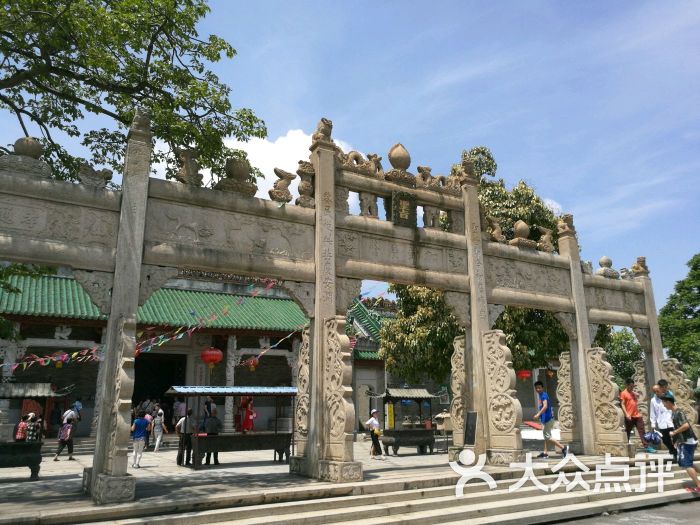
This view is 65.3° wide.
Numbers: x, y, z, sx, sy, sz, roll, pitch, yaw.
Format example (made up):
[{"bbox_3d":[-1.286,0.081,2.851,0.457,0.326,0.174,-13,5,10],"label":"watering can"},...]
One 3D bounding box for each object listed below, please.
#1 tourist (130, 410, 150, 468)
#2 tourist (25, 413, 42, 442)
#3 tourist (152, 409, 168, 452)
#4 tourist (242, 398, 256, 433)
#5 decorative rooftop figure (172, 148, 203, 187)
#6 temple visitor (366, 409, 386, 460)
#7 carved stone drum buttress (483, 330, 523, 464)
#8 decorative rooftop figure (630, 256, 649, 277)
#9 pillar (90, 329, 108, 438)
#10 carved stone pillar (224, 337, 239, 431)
[{"bbox_3d":[-6.082,5.193,16.032,0.480,1.570,0.330,4,-16,-17],"label":"tourist"},{"bbox_3d":[-10.675,5.936,18.603,0.460,1.560,0.320,5,-16,-19],"label":"tourist"},{"bbox_3d":[-7.496,6.694,21.779,0.520,1.600,0.360,2,-15,-11],"label":"tourist"},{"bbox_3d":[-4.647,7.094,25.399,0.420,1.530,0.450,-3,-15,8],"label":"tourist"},{"bbox_3d":[-2.879,-1.683,9.672,0.500,0.680,0.360,8,-17,-30],"label":"decorative rooftop figure"},{"bbox_3d":[0.800,5.510,17.528,0.520,1.580,0.480,-7,-16,23],"label":"temple visitor"},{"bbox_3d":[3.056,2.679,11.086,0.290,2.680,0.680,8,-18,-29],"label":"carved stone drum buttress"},{"bbox_3d":[7.695,0.133,14.488,0.450,0.520,0.420,8,-15,-29],"label":"decorative rooftop figure"},{"bbox_3d":[-10.243,4.923,22.645,0.480,4.430,0.480,8,-15,-29],"label":"pillar"},{"bbox_3d":[-5.378,5.574,25.163,0.500,4.320,0.500,8,-17,-30],"label":"carved stone pillar"}]

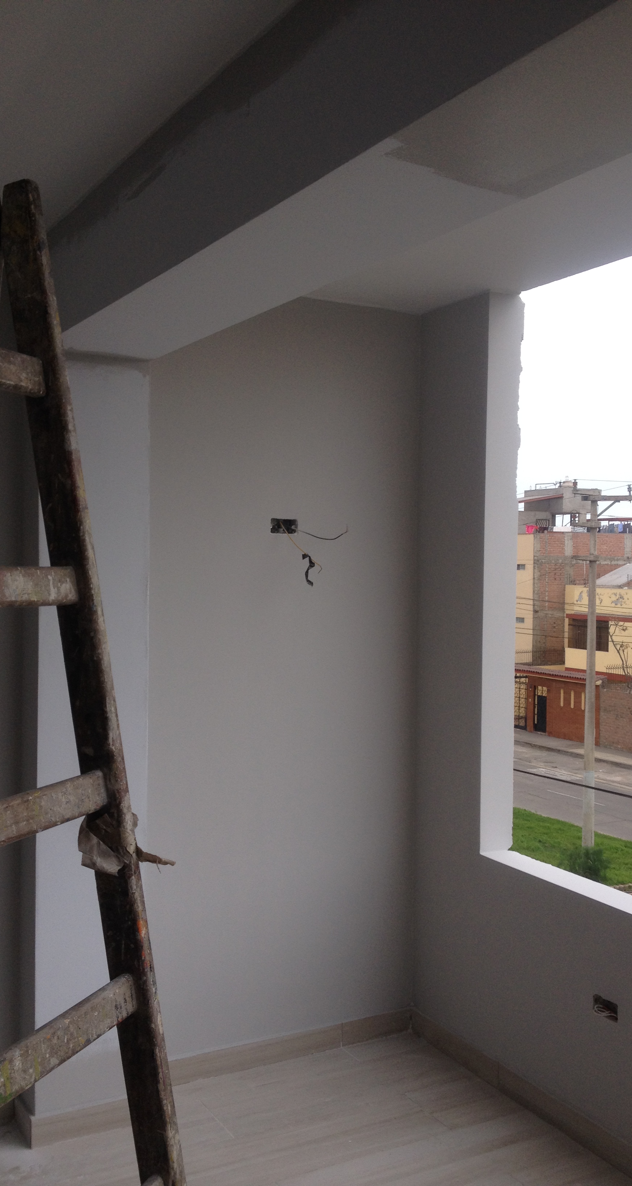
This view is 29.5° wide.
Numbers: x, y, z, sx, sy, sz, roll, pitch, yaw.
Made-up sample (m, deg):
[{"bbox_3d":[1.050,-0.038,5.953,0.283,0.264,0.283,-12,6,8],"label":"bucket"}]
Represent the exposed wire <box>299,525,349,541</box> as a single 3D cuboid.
[{"bbox_3d":[0.029,-0.200,3.996,0.166,0.057,0.070,-1,3,-30],"label":"exposed wire"}]

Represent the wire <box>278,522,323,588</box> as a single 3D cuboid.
[{"bbox_3d":[-0.044,-0.127,3.951,0.128,0.212,0.080,-1,3,-30],"label":"wire"}]

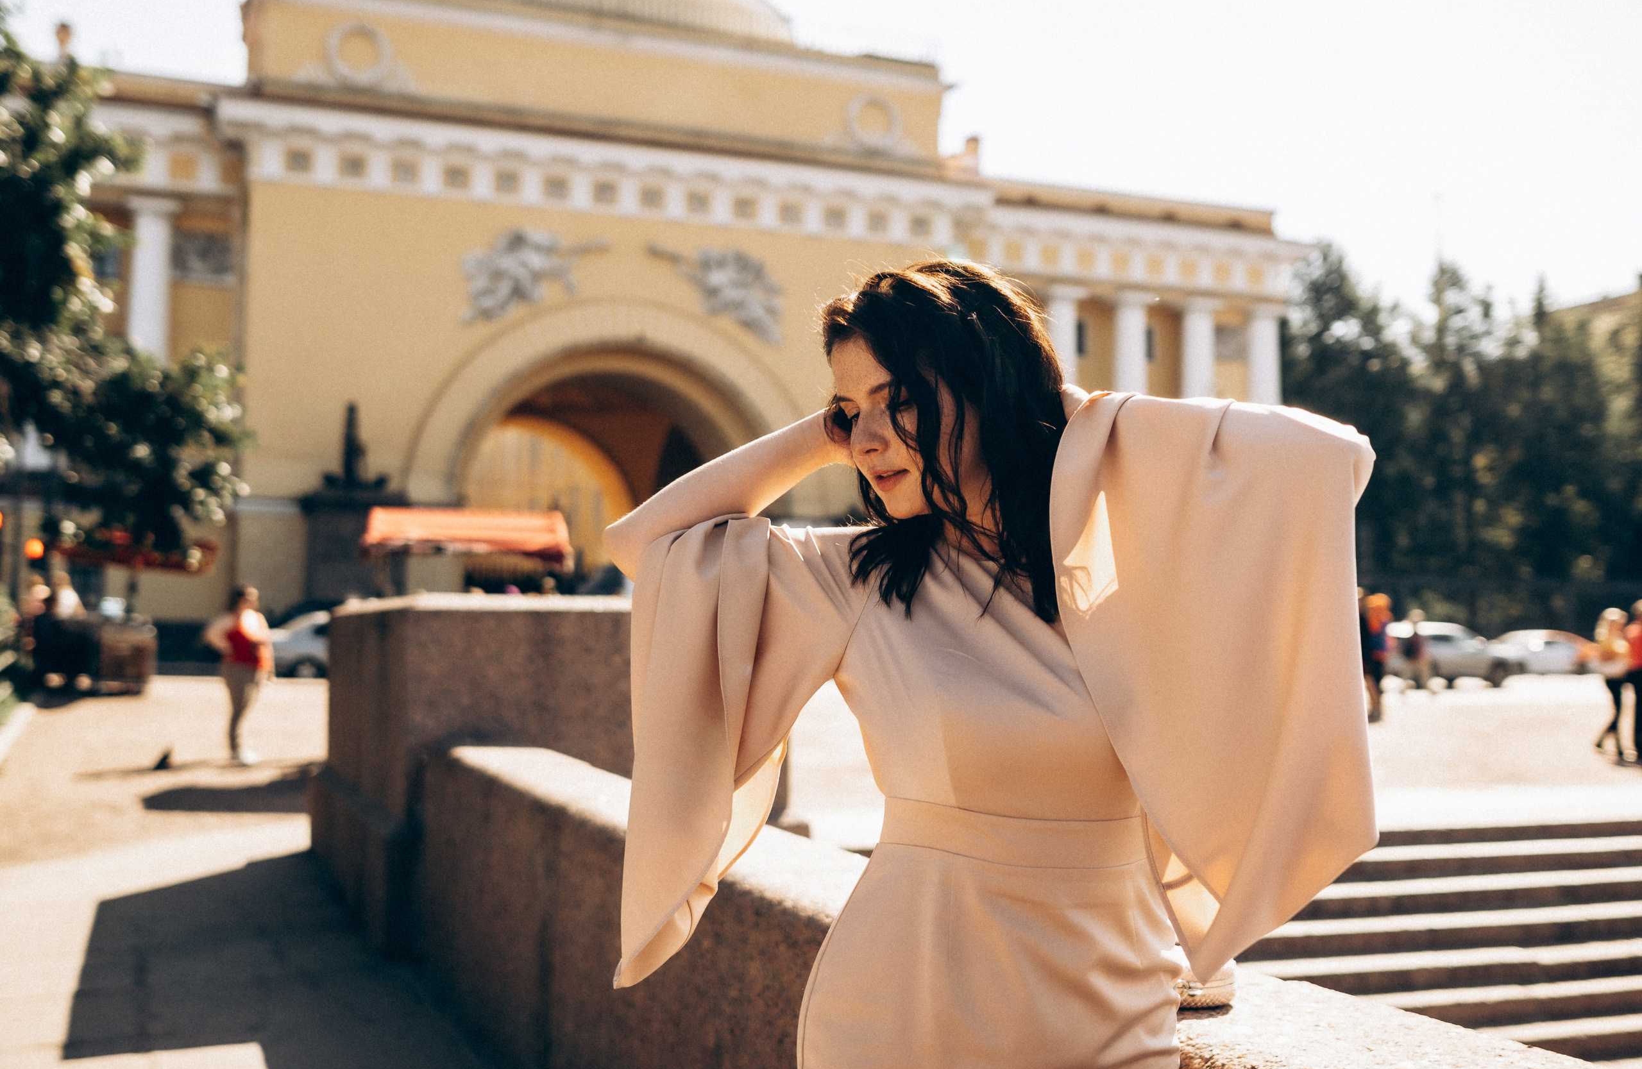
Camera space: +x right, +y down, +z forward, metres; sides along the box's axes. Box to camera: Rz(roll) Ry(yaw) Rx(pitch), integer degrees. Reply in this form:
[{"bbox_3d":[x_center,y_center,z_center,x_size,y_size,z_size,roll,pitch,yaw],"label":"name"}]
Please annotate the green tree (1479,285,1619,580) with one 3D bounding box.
[{"bbox_3d":[27.490,-2.928,62.000,5.000,12.800,5.000,1,-3,0],"label":"green tree"}]

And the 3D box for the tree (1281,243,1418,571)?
[{"bbox_3d":[20.898,-3.882,65.000,5.200,14.500,5.200,1,-3,0],"label":"tree"}]

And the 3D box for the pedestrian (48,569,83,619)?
[{"bbox_3d":[-11.275,1.425,24.500,0.400,1.700,0.520,-1,-4,30],"label":"pedestrian"}]

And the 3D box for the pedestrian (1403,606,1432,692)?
[{"bbox_3d":[12.716,2.487,35.000,0.400,1.700,0.520,3,-4,-41],"label":"pedestrian"}]

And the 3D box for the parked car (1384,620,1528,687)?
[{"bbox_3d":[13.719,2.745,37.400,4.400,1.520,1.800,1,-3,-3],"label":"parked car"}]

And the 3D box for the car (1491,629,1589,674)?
[{"bbox_3d":[21.353,3.483,48.500,4.500,1.450,1.800,1,-3,-5],"label":"car"}]

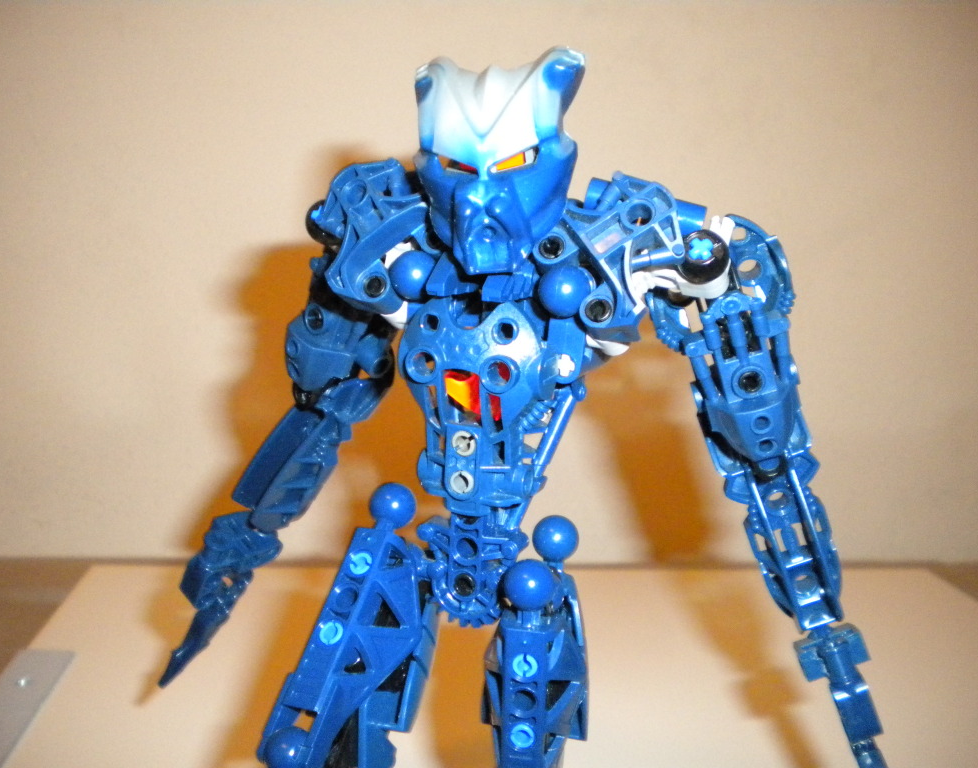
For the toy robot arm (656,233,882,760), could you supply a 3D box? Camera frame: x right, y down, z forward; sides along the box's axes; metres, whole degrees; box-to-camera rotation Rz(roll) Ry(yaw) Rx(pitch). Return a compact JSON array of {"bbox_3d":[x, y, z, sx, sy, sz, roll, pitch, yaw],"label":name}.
[{"bbox_3d":[0.070,0.034,0.235,0.031,0.144,0.027,-14,11,17],"label":"toy robot arm"}]

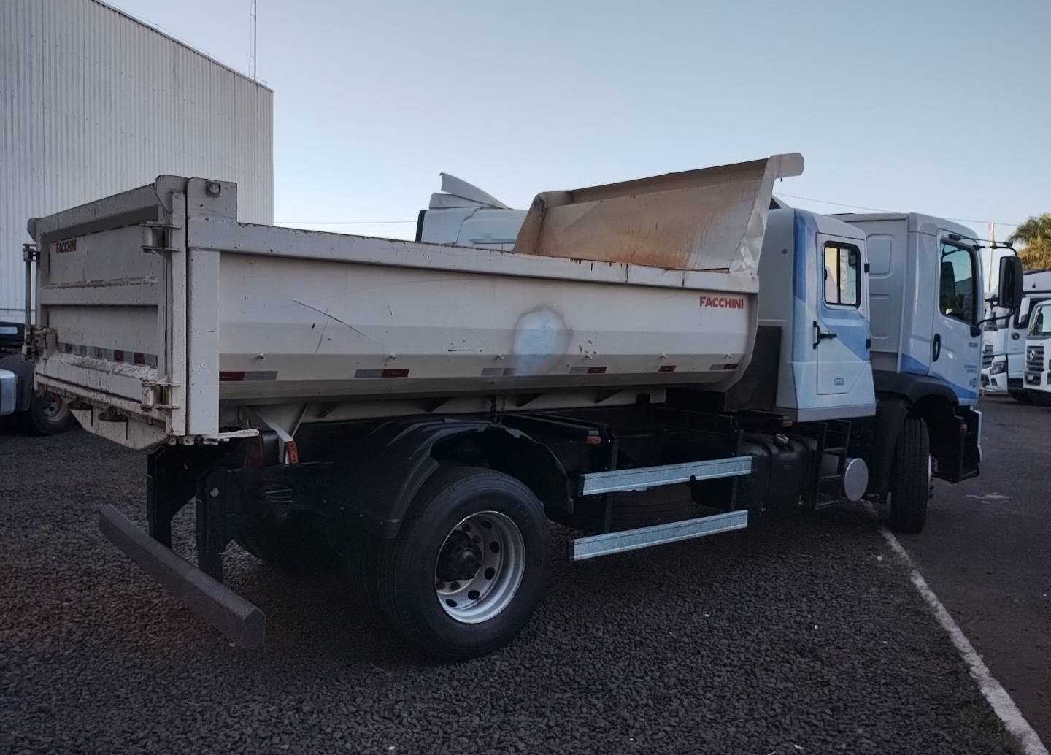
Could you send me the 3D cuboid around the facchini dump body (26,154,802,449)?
[{"bbox_3d":[-0.513,-0.700,5.630,4.360,1.810,2.440,-1,5,-40],"label":"facchini dump body"}]

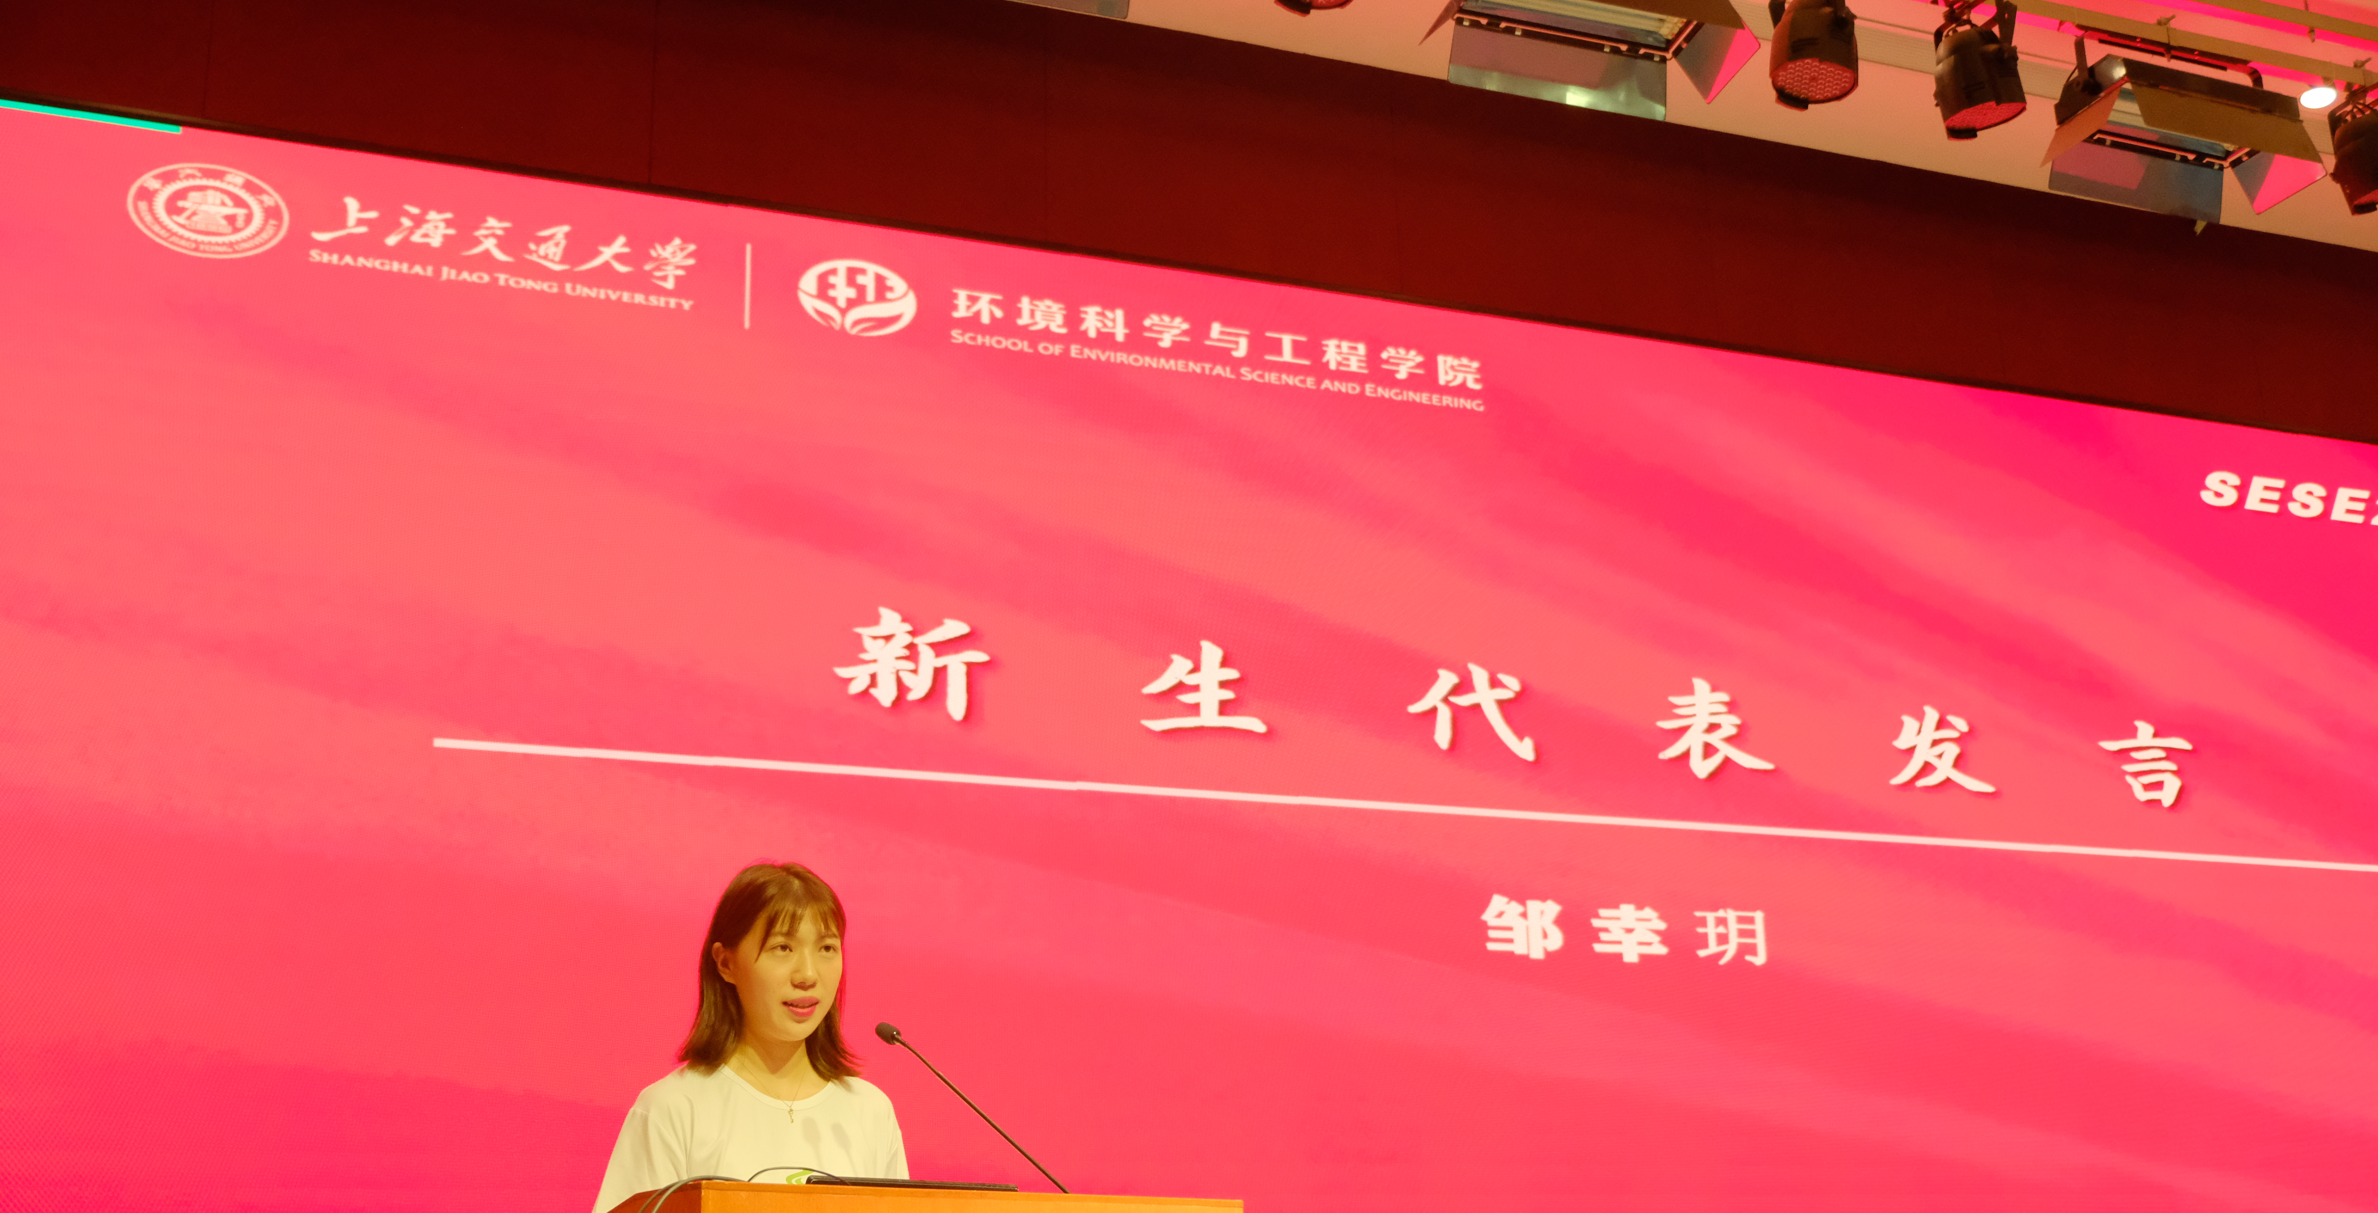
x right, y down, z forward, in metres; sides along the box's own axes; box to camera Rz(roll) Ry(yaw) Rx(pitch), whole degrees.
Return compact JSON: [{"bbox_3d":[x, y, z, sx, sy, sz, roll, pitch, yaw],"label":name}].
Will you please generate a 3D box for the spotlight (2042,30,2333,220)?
[{"bbox_3d":[2.647,-1.315,6.707,0.790,0.350,0.350,5,-18,-22],"label":"spotlight"}]

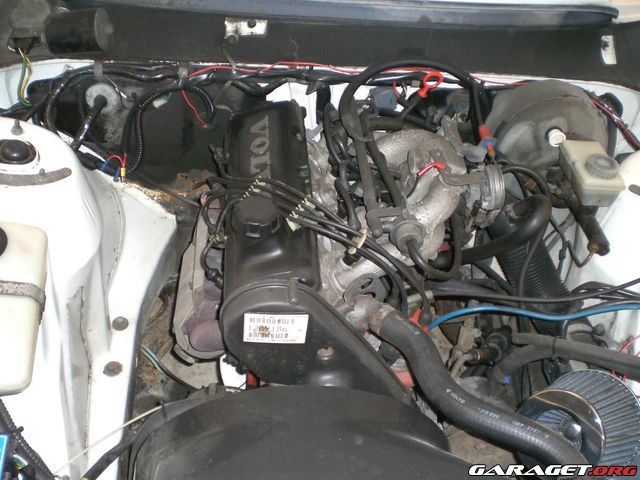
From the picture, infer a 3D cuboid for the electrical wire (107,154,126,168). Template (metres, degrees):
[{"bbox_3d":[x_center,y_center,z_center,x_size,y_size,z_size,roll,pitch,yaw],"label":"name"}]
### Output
[{"bbox_3d":[-0.389,-0.155,1.351,0.041,0.026,0.017,17,45,12],"label":"electrical wire"}]

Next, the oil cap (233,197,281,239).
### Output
[{"bbox_3d":[-0.095,-0.034,1.050,0.068,0.034,0.068,0,44,-5],"label":"oil cap"}]

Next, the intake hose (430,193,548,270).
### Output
[{"bbox_3d":[0.301,-0.011,1.240,0.214,0.126,0.103,-11,46,-16],"label":"intake hose"}]

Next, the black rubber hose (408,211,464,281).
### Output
[{"bbox_3d":[0.190,0.009,1.135,0.090,0.055,0.125,3,51,-2],"label":"black rubber hose"}]

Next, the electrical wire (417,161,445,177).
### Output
[{"bbox_3d":[0.192,-0.119,1.204,0.048,0.030,0.012,0,44,-5],"label":"electrical wire"}]

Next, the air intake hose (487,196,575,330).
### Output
[{"bbox_3d":[0.374,0.045,1.275,0.087,0.165,0.269,-18,49,-22],"label":"air intake hose"}]

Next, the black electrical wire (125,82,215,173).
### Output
[{"bbox_3d":[-0.293,-0.220,1.383,0.173,0.102,0.173,0,44,-5],"label":"black electrical wire"}]

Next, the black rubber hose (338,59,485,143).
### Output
[{"bbox_3d":[0.176,-0.272,1.380,0.272,0.145,0.095,0,46,-5],"label":"black rubber hose"}]

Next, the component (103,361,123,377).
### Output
[{"bbox_3d":[-0.328,0.203,1.110,0.028,0.013,0.028,0,44,-5],"label":"component"}]

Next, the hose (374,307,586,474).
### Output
[{"bbox_3d":[0.217,0.219,1.005,0.384,0.068,0.084,36,52,28],"label":"hose"}]

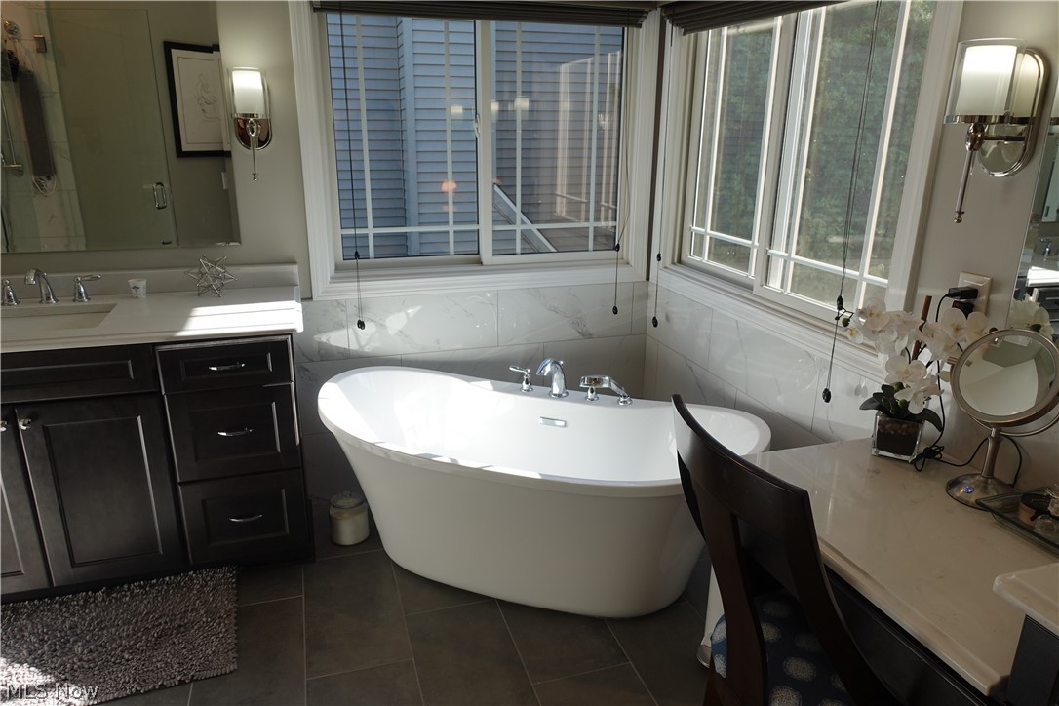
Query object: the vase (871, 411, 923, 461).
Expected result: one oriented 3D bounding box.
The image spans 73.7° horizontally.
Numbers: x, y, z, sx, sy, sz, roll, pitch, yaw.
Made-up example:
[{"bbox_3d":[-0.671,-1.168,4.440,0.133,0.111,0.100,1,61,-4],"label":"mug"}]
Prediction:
[{"bbox_3d":[0.869,0.189,1.667,0.090,0.105,0.090,9,19,26],"label":"vase"}]

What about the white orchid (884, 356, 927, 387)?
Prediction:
[{"bbox_3d":[0.849,0.041,1.594,0.090,0.068,0.045,10,20,28],"label":"white orchid"}]

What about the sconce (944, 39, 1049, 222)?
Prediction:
[{"bbox_3d":[0.935,-0.447,1.457,0.153,0.361,0.122,-5,18,-16],"label":"sconce"}]

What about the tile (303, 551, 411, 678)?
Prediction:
[{"bbox_3d":[-0.576,0.827,2.304,0.305,0.010,0.608,-5,18,-16],"label":"tile"}]

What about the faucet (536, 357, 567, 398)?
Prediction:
[{"bbox_3d":[0.086,0.099,2.676,0.065,0.158,0.165,12,21,33],"label":"faucet"}]

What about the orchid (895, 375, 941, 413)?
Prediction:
[{"bbox_3d":[0.882,0.094,1.602,0.100,0.080,0.055,10,20,29],"label":"orchid"}]

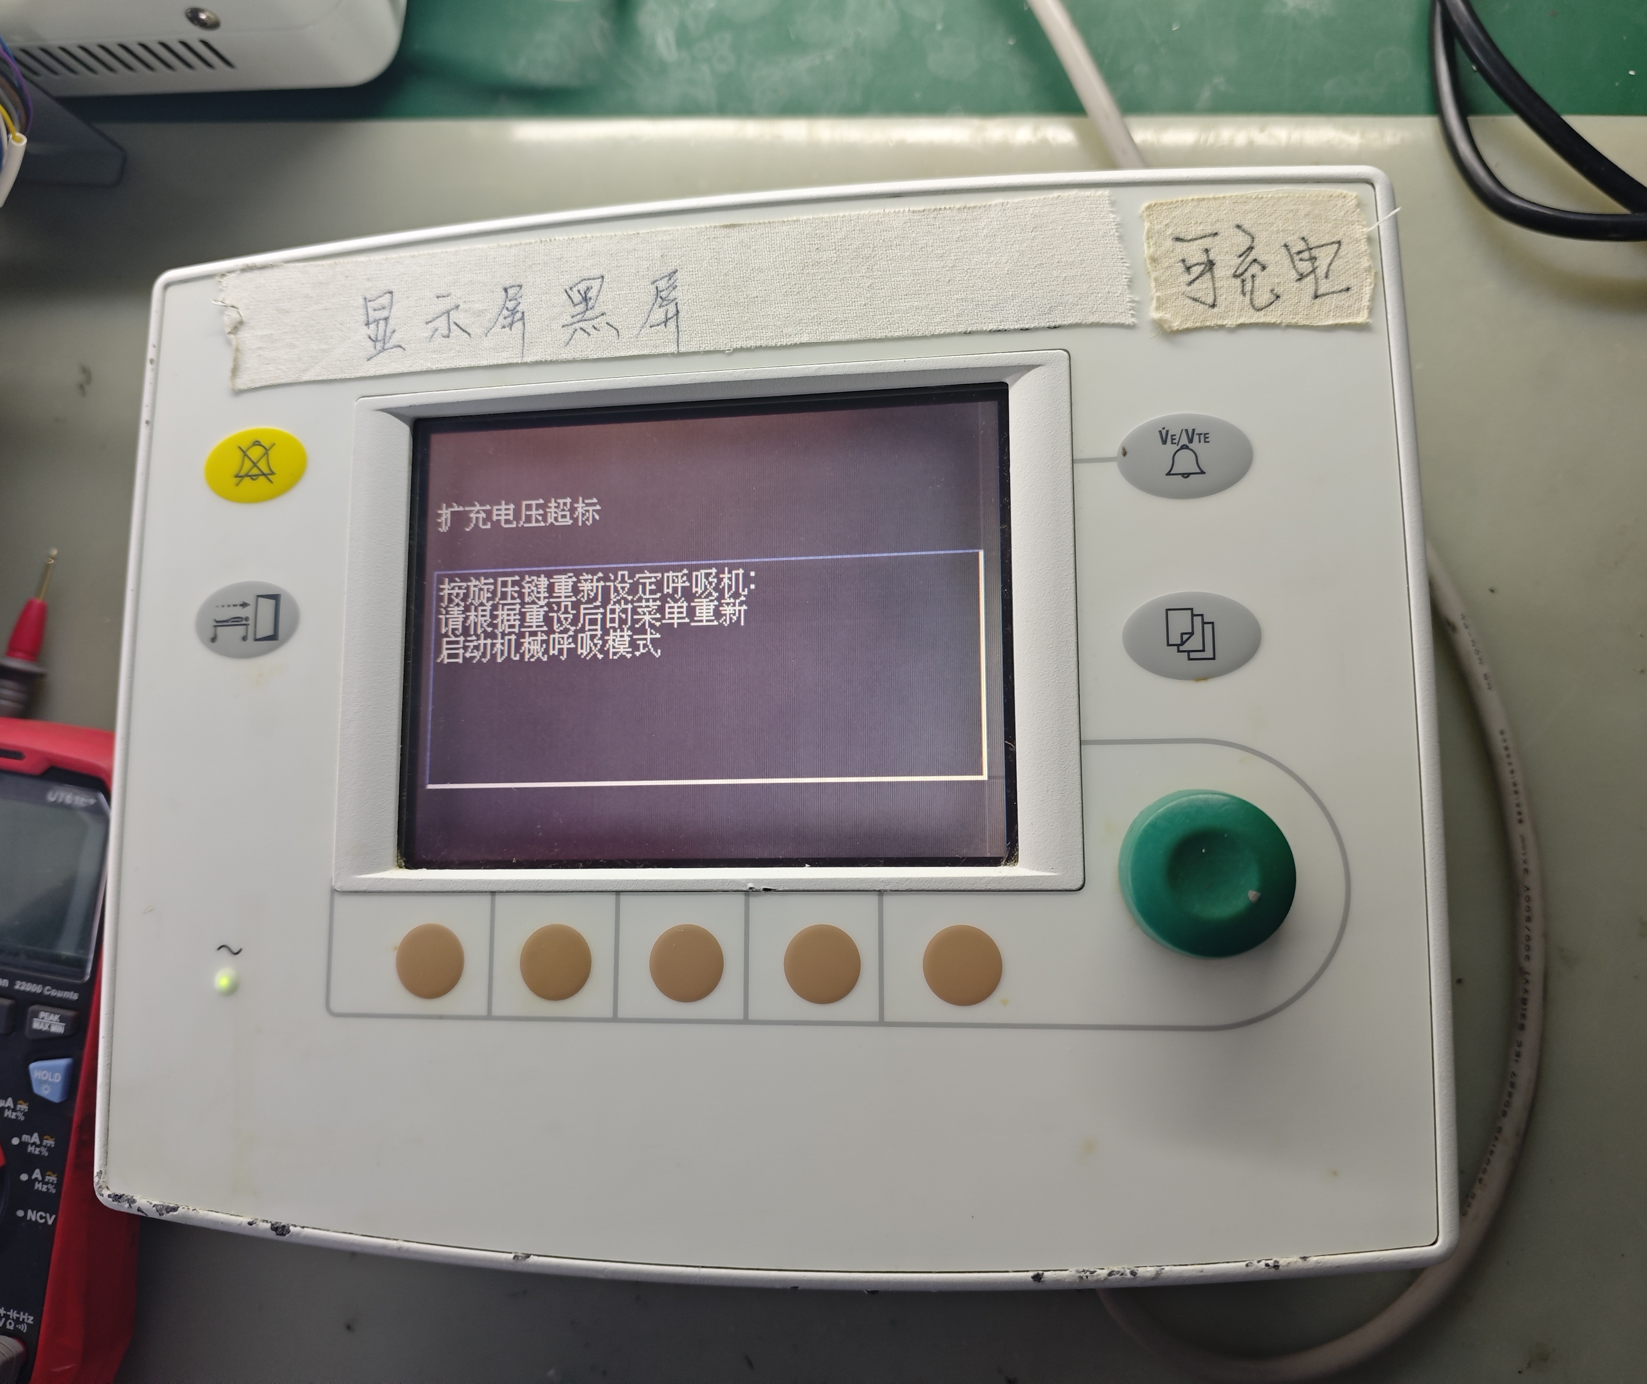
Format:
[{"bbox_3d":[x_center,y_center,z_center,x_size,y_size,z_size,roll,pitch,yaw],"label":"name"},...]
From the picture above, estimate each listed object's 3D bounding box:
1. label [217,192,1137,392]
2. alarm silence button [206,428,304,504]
[{"bbox_3d":[-0.034,-0.078,0.261,0.186,0.001,0.027,-1,83,9],"label":"label"},{"bbox_3d":[-0.115,-0.046,0.270,0.023,0.003,0.016,-1,83,9],"label":"alarm silence button"}]

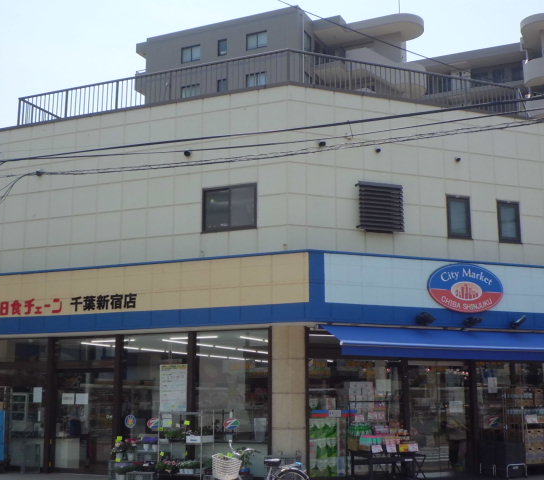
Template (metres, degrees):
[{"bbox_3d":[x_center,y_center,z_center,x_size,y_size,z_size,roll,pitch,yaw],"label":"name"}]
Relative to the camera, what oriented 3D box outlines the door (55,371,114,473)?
[{"bbox_3d":[-3.645,3.507,16.823,1.443,2.000,0.100,-5,-12,24],"label":"door"}]

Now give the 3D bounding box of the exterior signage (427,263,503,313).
[{"bbox_3d":[3.504,0.866,15.664,1.594,0.880,0.130,4,-12,-22],"label":"exterior signage"}]

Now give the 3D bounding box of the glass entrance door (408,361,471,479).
[{"bbox_3d":[3.140,3.346,16.248,1.358,2.080,0.100,4,-12,-22],"label":"glass entrance door"}]

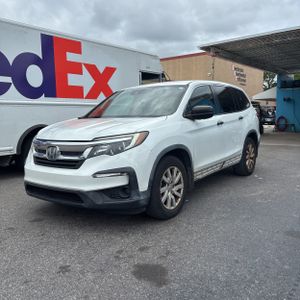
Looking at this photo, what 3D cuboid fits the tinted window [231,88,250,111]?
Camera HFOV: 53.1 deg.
[{"bbox_3d":[1.629,-0.905,5.449,0.080,0.410,0.720,-18,-4,32],"label":"tinted window"}]

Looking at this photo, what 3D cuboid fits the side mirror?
[{"bbox_3d":[0.623,-0.462,3.729,0.280,0.200,0.220,3,8,35],"label":"side mirror"}]

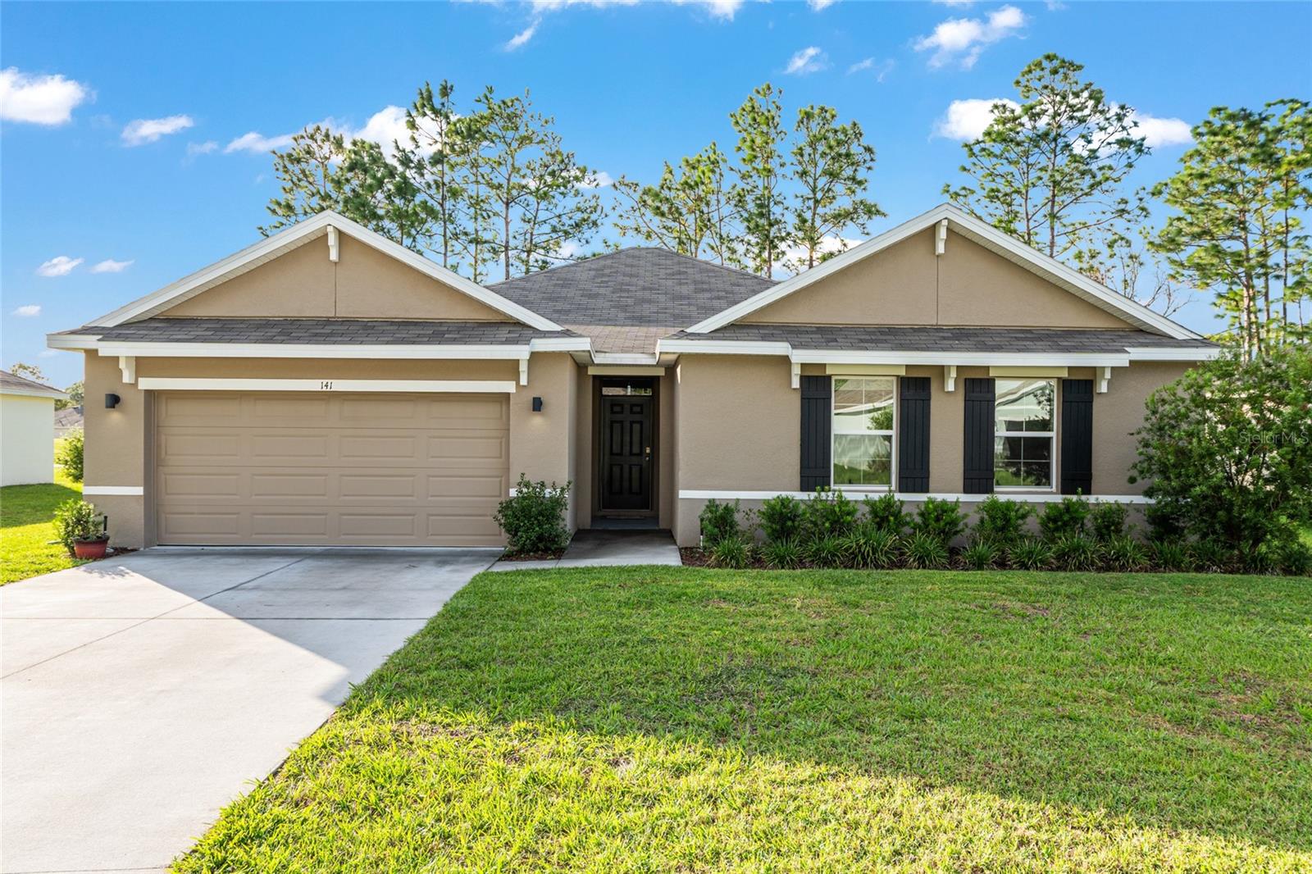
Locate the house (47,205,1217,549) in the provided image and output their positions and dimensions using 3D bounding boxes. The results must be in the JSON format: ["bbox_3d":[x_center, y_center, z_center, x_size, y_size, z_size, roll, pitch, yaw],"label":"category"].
[{"bbox_3d":[-0.372,-1.359,18.490,15.400,5.650,14.600,0,0,-1],"label":"house"}]

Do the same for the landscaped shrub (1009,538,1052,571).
[{"bbox_3d":[4.503,1.385,10.513,0.518,0.331,0.518,0,0,-1],"label":"landscaped shrub"}]

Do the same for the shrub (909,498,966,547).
[{"bbox_3d":[3.682,1.156,11.400,0.700,0.735,0.620,1,0,-1],"label":"shrub"}]

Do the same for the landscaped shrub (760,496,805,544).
[{"bbox_3d":[1.637,1.136,11.400,0.600,0.748,0.580,1,0,-1],"label":"landscaped shrub"}]

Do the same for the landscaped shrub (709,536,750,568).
[{"bbox_3d":[0.886,1.366,10.500,0.510,0.345,0.500,1,0,-1],"label":"landscaped shrub"}]

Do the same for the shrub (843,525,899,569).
[{"bbox_3d":[2.603,1.311,10.600,0.660,0.485,0.600,1,0,-1],"label":"shrub"}]

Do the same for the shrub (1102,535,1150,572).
[{"bbox_3d":[5.665,1.379,10.542,0.568,0.361,0.568,0,0,-1],"label":"shrub"}]

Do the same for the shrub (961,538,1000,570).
[{"bbox_3d":[3.894,1.382,10.498,0.468,0.329,0.468,0,0,-1],"label":"shrub"}]

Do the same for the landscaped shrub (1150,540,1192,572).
[{"bbox_3d":[6.217,1.412,10.556,0.520,0.302,0.520,0,0,-1],"label":"landscaped shrub"}]

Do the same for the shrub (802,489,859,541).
[{"bbox_3d":[2.226,1.068,11.155,0.732,0.803,0.696,0,0,-1],"label":"shrub"}]

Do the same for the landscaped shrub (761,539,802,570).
[{"bbox_3d":[1.510,1.376,10.439,0.489,0.306,0.489,0,0,-1],"label":"landscaped shrub"}]

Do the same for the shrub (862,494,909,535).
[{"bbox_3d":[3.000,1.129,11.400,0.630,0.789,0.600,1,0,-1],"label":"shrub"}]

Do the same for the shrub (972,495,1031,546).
[{"bbox_3d":[4.424,1.124,11.206,0.749,0.725,0.711,0,0,-1],"label":"shrub"}]

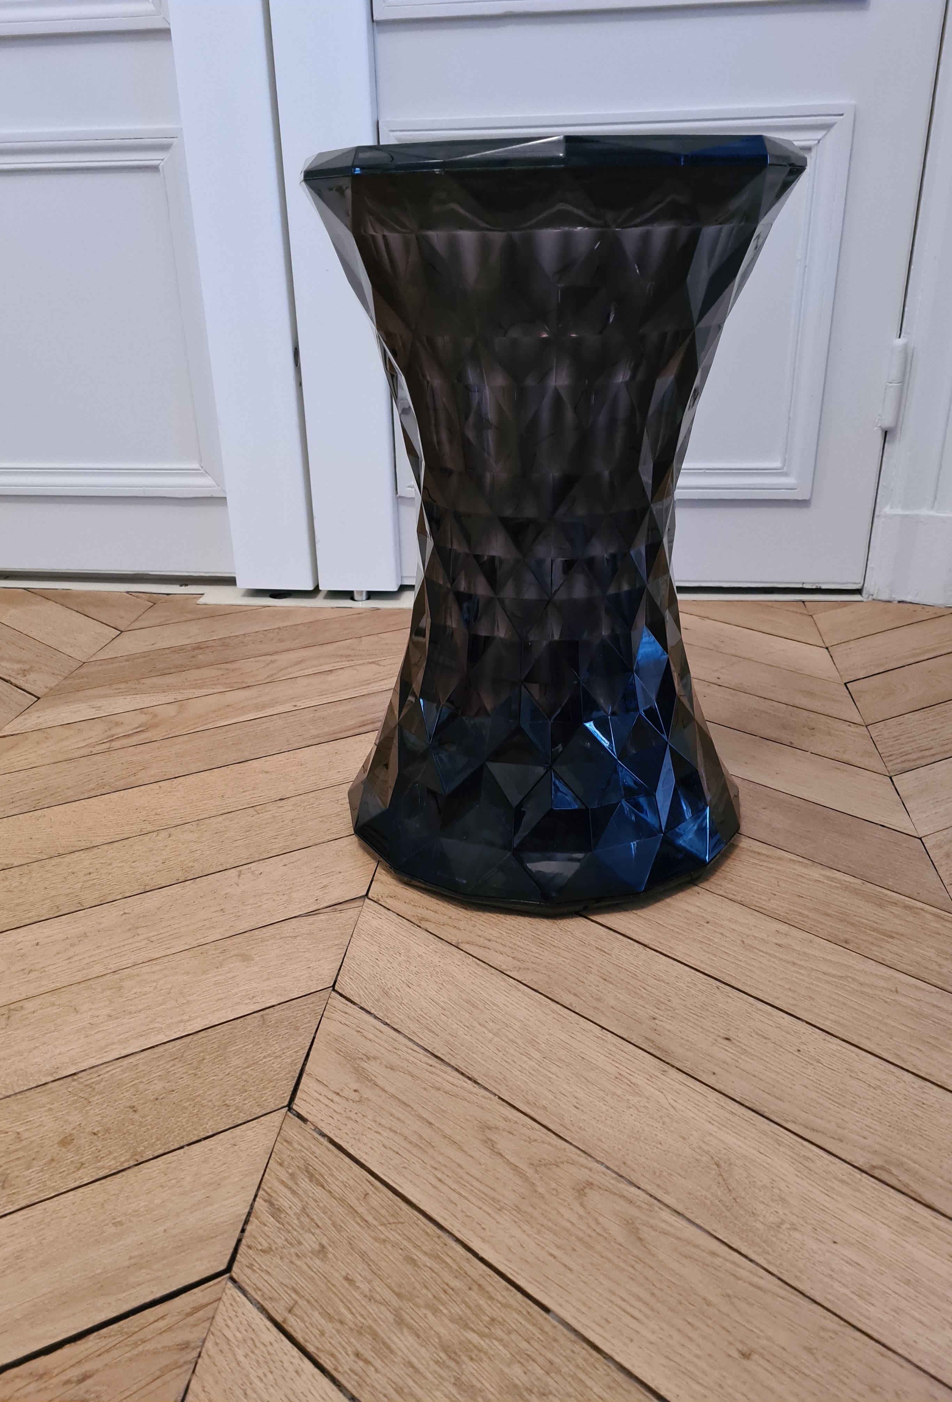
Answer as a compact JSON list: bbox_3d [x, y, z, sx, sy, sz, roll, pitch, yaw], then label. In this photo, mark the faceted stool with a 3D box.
[{"bbox_3d":[0.048,-0.125,0.722,0.300,0.450,0.300,-1,25,0],"label":"faceted stool"}]

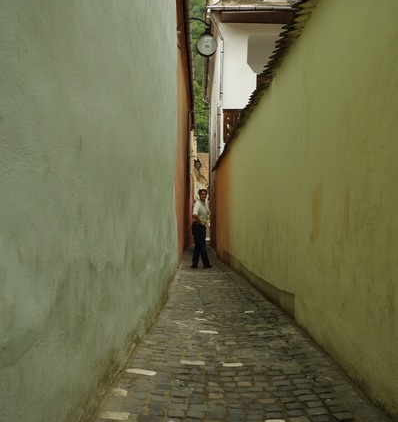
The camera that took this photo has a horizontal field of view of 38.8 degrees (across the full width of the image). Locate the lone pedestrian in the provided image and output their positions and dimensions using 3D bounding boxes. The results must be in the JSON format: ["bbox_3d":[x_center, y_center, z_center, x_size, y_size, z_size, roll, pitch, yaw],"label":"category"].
[{"bbox_3d":[0.060,0.385,12.200,0.420,1.700,0.500,-1,-2,35],"label":"lone pedestrian"}]

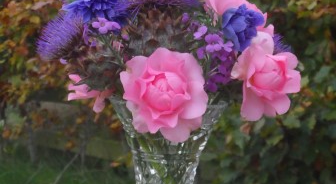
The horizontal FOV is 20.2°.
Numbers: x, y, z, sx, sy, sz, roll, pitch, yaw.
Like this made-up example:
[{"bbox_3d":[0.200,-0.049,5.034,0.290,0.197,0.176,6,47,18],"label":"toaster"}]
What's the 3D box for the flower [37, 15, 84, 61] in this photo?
[{"bbox_3d":[-0.118,-0.060,1.040,0.050,0.050,0.052,7,6,37],"label":"flower"}]

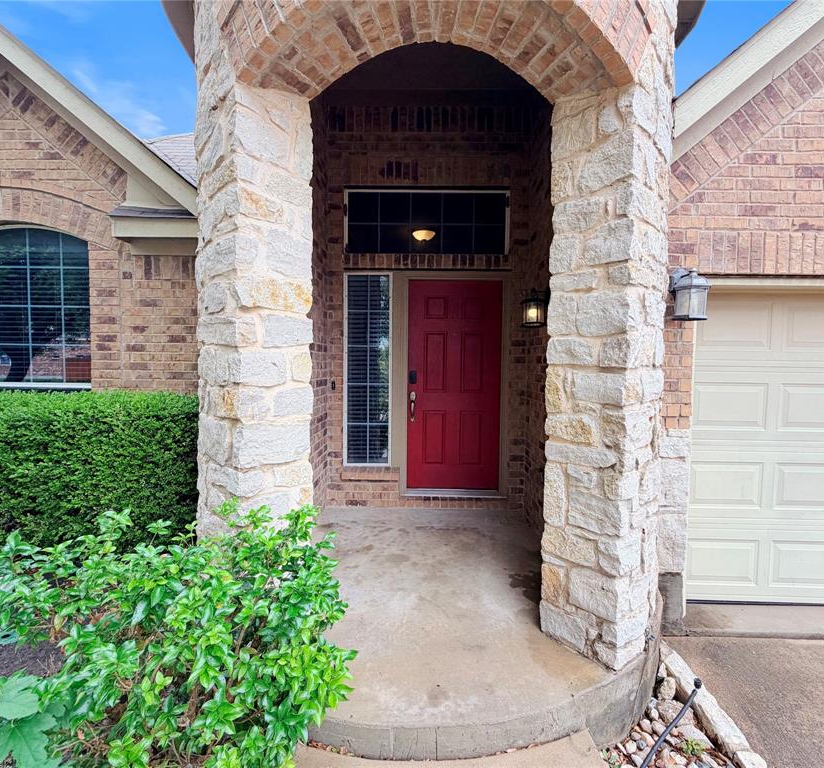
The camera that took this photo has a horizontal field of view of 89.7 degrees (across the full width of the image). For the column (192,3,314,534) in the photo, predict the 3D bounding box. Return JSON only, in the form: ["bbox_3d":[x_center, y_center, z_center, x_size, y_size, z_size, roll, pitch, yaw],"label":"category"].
[{"bbox_3d":[-0.829,-0.262,2.191,0.430,3.140,0.480,-2,4,-44],"label":"column"}]

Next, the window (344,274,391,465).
[{"bbox_3d":[-0.427,-0.128,4.006,0.460,1.840,0.090,1,3,1],"label":"window"}]

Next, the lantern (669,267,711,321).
[{"bbox_3d":[1.624,-0.523,2.411,0.185,0.320,0.210,1,3,1],"label":"lantern"}]

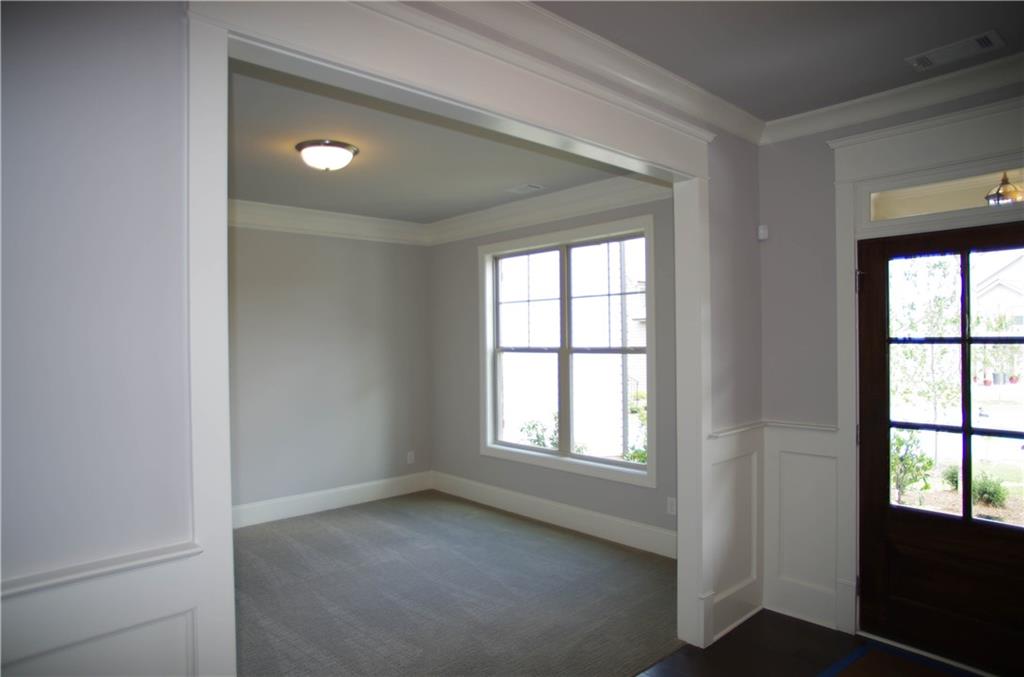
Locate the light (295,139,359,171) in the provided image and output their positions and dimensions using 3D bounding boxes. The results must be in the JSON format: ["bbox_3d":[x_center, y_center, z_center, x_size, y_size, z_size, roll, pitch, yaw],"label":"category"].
[{"bbox_3d":[-1.126,-1.096,3.646,0.376,0.150,0.376,-1,0,0],"label":"light"}]

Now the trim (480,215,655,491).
[{"bbox_3d":[0.374,0.105,4.942,0.120,1.941,1.955,-1,0,-42],"label":"trim"}]

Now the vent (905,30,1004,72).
[{"bbox_3d":[1.853,-1.191,2.497,0.196,0.020,0.303,-1,0,-42],"label":"vent"}]

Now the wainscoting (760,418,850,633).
[{"bbox_3d":[1.590,1.007,3.255,0.045,1.061,0.449,-1,0,-42],"label":"wainscoting"}]

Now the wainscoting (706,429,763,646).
[{"bbox_3d":[1.223,1.011,3.204,0.637,1.061,0.045,-1,0,-42],"label":"wainscoting"}]

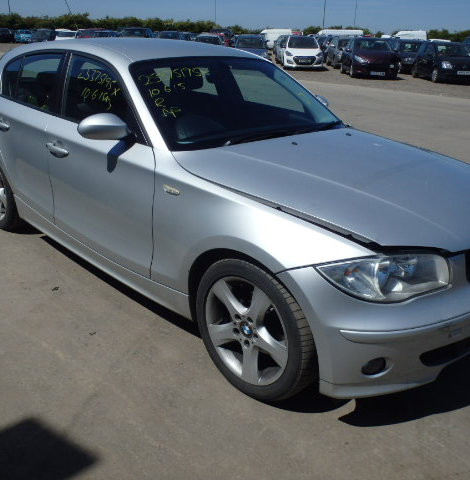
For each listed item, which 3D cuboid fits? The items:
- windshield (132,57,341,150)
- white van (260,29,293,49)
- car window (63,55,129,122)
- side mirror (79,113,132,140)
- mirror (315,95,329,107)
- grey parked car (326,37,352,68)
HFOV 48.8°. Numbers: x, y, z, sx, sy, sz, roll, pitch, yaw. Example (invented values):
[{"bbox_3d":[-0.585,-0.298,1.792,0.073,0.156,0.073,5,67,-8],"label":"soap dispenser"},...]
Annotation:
[{"bbox_3d":[0.058,-0.825,2.997,1.390,0.120,0.710,-18,64,-41],"label":"windshield"},{"bbox_3d":[3.686,-20.488,53.000,4.300,2.000,1.830,-4,22,-14],"label":"white van"},{"bbox_3d":[-0.688,-0.759,2.664,0.770,0.380,0.060,22,13,42],"label":"car window"},{"bbox_3d":[-0.613,-0.531,2.433,0.220,0.135,0.140,-18,29,-40],"label":"side mirror"},{"bbox_3d":[0.600,-0.960,3.674,0.250,0.160,0.150,-18,29,-41],"label":"mirror"},{"bbox_3d":[5.780,-9.779,27.100,1.760,1.480,4.300,2,22,1],"label":"grey parked car"}]

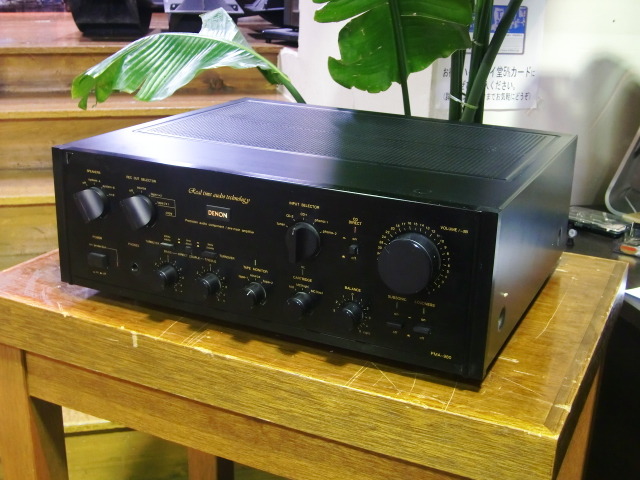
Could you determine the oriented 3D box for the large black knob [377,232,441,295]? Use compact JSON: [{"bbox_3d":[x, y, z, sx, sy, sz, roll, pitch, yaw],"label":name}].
[{"bbox_3d":[0.077,0.020,0.735,0.049,0.049,0.022,10,20,23],"label":"large black knob"}]

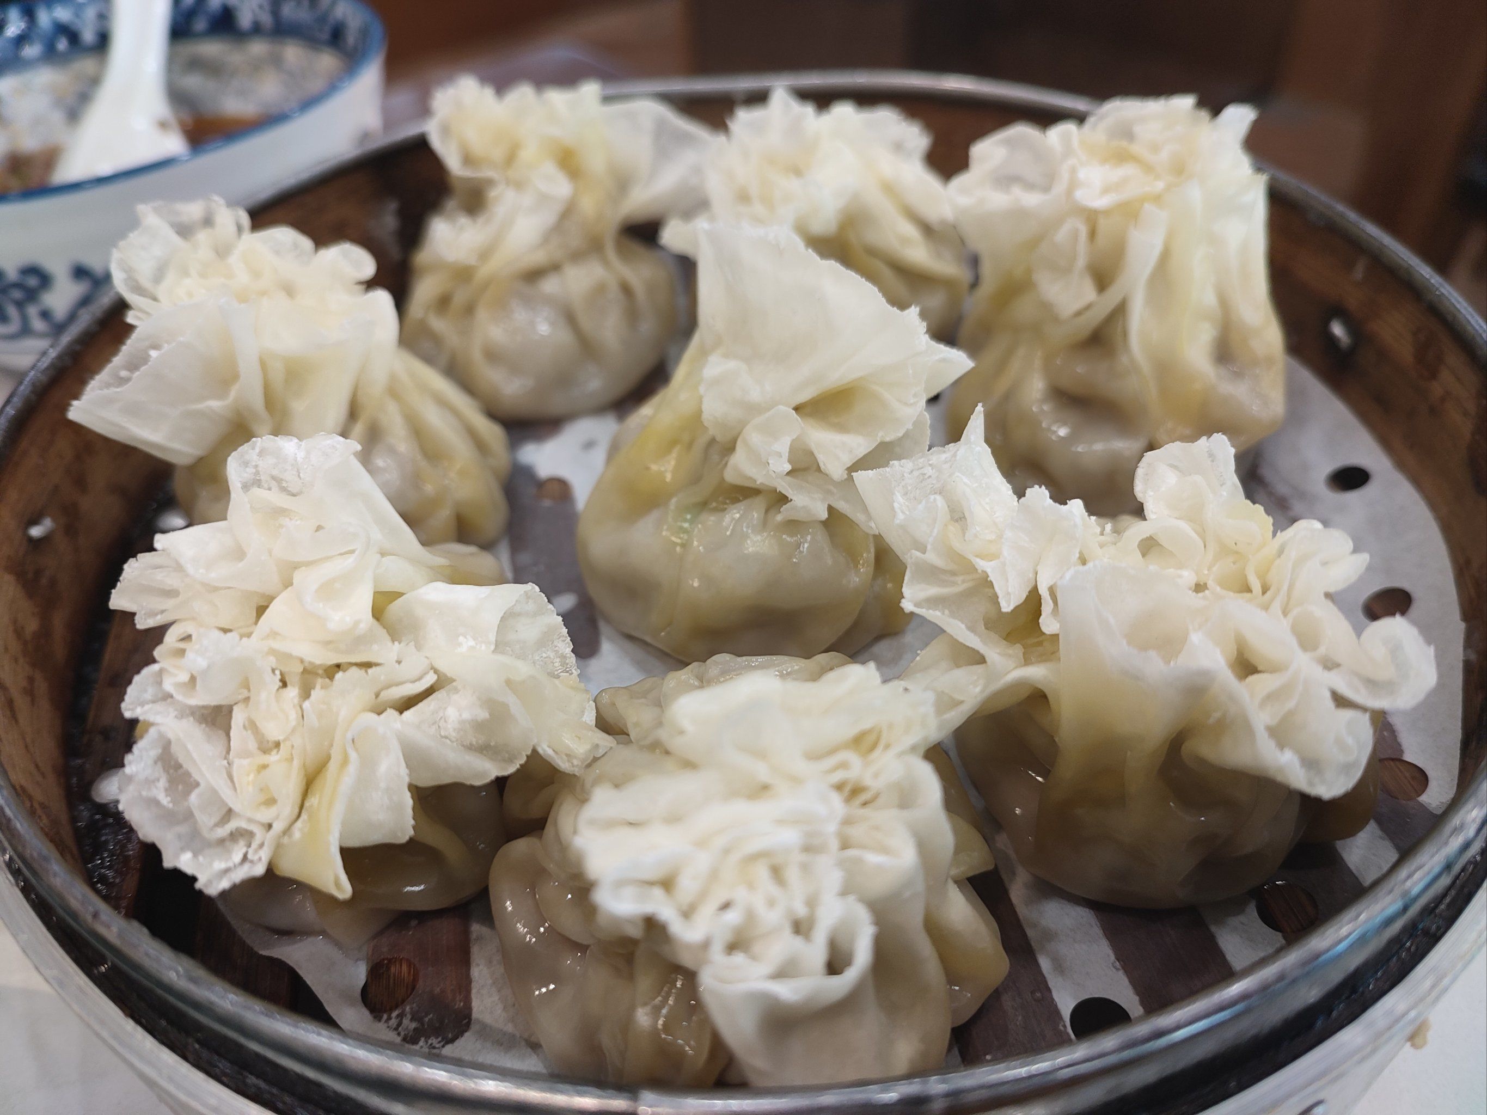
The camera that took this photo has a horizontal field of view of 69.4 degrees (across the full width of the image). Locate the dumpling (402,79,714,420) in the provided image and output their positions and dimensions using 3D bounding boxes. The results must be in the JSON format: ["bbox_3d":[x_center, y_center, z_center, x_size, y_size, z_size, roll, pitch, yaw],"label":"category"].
[{"bbox_3d":[-0.037,-0.062,0.214,0.062,0.055,0.050,-2,43,0],"label":"dumpling"}]

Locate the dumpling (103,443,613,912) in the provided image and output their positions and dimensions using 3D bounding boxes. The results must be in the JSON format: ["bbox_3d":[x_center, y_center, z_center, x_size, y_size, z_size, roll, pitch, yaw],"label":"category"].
[{"bbox_3d":[-0.045,0.018,0.131,0.055,0.053,0.048,-2,43,0],"label":"dumpling"}]

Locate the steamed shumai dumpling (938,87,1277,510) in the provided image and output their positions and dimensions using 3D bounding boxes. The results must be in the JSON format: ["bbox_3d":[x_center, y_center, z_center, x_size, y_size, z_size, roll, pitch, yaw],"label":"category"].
[{"bbox_3d":[0.065,-0.043,0.187,0.054,0.058,0.052,-2,43,0],"label":"steamed shumai dumpling"}]

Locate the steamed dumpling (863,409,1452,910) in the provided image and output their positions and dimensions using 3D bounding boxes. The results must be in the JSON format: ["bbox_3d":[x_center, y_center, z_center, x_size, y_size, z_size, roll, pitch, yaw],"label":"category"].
[{"bbox_3d":[0.048,0.014,0.132,0.062,0.053,0.050,-2,43,0],"label":"steamed dumpling"}]

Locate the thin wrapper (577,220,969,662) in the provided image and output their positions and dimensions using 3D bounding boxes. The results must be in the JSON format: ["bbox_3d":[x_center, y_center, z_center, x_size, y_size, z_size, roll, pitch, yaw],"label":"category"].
[{"bbox_3d":[0.003,-0.017,0.164,0.057,0.056,0.048,-2,43,0],"label":"thin wrapper"}]

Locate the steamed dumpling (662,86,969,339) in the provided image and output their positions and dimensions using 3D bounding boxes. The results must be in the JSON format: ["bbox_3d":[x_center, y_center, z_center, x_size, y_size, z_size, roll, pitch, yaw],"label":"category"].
[{"bbox_3d":[0.016,-0.072,0.227,0.058,0.049,0.048,-2,43,0],"label":"steamed dumpling"}]

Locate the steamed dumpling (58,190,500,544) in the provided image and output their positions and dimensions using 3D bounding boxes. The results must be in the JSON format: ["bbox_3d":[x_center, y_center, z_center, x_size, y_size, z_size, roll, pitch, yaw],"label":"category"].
[{"bbox_3d":[-0.077,-0.031,0.185,0.057,0.053,0.052,-2,43,0],"label":"steamed dumpling"}]

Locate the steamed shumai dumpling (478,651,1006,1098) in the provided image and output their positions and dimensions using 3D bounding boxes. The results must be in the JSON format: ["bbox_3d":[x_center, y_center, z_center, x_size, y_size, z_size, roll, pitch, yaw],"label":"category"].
[{"bbox_3d":[0.001,0.031,0.119,0.053,0.048,0.048,-2,43,0],"label":"steamed shumai dumpling"}]

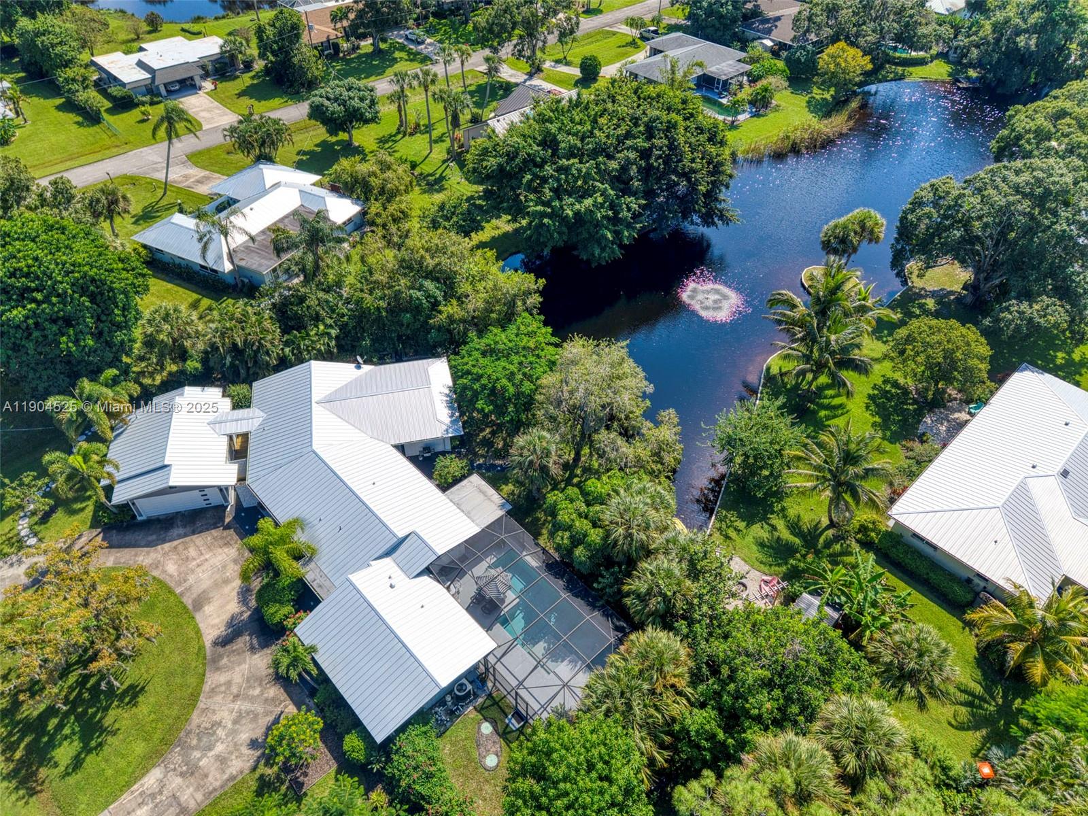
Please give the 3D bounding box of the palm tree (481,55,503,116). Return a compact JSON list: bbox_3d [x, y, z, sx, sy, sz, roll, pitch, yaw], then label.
[{"bbox_3d":[-7.124,-43.115,102.826,3.200,8.400,2.900,2,44,0],"label":"palm tree"}]

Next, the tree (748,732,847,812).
[{"bbox_3d":[12.959,19.680,39.325,4.900,7.000,4.700,2,44,0],"label":"tree"}]

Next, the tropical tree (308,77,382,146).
[{"bbox_3d":[-25.959,-38.457,98.926,9.100,8.300,9.000,2,44,0],"label":"tropical tree"}]

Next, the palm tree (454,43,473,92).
[{"bbox_3d":[-10.774,-44.470,103.262,2.750,9.600,2.700,2,44,0],"label":"palm tree"}]

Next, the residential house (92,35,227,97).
[{"bbox_3d":[-55.885,-51.830,113.698,17.900,3.900,14.700,-32,53,-30],"label":"residential house"}]

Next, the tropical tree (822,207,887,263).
[{"bbox_3d":[31.348,-16.270,79.194,5.800,7.600,4.200,2,44,0],"label":"tropical tree"}]

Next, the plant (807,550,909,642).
[{"bbox_3d":[20.459,12.563,48.935,6.300,4.200,4.800,2,44,0],"label":"plant"}]

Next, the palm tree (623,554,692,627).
[{"bbox_3d":[6.990,12.666,48.530,4.500,6.600,4.500,2,44,0],"label":"palm tree"}]

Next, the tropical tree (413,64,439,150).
[{"bbox_3d":[-14.411,-37.137,94.212,3.100,10.840,3.100,1,45,0],"label":"tropical tree"}]

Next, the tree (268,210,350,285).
[{"bbox_3d":[-22.775,-15.387,74.065,7.200,8.540,7.200,1,45,0],"label":"tree"}]

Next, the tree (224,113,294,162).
[{"bbox_3d":[-35.476,-33.391,93.624,8.300,6.090,8.300,1,45,0],"label":"tree"}]

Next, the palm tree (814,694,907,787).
[{"bbox_3d":[17.042,18.910,41.618,4.900,6.600,4.900,1,45,0],"label":"palm tree"}]

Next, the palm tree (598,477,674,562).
[{"bbox_3d":[5.966,8.508,50.415,4.800,7.400,4.600,2,44,0],"label":"palm tree"}]

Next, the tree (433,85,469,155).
[{"bbox_3d":[-11.563,-35.795,95.040,4.800,8.500,3.300,2,44,0],"label":"tree"}]

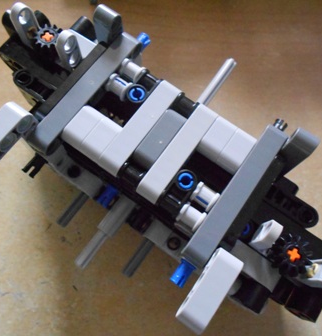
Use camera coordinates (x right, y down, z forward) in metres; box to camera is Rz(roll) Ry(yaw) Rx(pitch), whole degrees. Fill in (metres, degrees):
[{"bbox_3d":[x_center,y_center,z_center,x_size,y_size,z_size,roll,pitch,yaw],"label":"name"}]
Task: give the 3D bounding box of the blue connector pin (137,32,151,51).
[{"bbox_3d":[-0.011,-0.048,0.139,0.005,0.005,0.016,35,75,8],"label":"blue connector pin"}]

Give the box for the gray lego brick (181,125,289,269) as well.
[{"bbox_3d":[0.026,0.008,0.115,0.008,0.008,0.056,35,75,8],"label":"gray lego brick"}]

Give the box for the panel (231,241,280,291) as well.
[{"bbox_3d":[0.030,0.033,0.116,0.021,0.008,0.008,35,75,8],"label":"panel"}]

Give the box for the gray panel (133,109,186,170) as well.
[{"bbox_3d":[0.000,-0.010,0.119,0.008,0.008,0.024,35,75,8],"label":"gray panel"}]

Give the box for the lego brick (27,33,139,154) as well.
[{"bbox_3d":[-0.027,-0.028,0.124,0.008,0.008,0.056,35,75,8],"label":"lego brick"}]

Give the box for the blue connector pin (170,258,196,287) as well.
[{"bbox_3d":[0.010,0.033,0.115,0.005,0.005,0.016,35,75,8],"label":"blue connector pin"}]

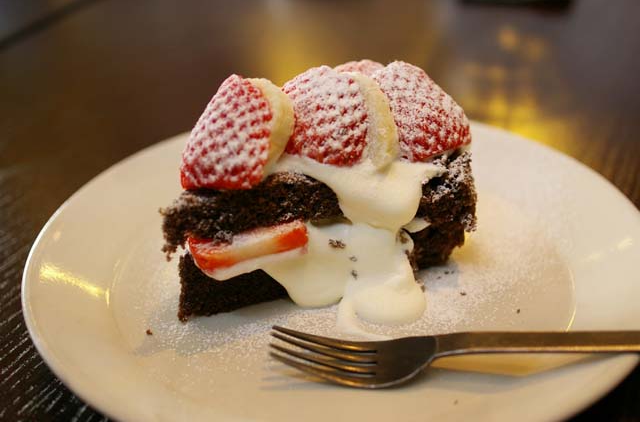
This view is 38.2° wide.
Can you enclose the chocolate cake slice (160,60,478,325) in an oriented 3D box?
[{"bbox_3d":[0.002,-0.010,0.359,0.121,0.077,0.074,-13,33,-18],"label":"chocolate cake slice"}]

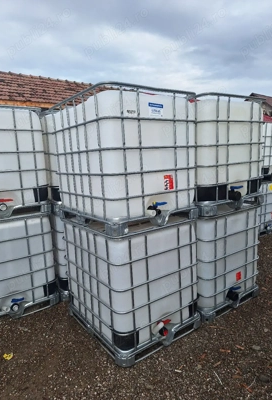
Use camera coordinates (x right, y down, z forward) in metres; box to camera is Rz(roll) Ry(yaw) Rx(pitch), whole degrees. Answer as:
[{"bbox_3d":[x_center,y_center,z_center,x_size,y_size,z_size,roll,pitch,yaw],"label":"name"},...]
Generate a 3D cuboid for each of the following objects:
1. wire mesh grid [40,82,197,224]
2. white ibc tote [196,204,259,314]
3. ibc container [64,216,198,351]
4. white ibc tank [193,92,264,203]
[{"bbox_3d":[-0.151,-0.388,2.720,1.000,1.160,1.200,-9,11,-35],"label":"wire mesh grid"},{"bbox_3d":[0.809,0.615,3.520,1.000,1.160,1.200,-9,10,-34],"label":"white ibc tote"},{"bbox_3d":[-0.092,0.755,2.911,1.000,1.160,1.200,-9,11,-35],"label":"ibc container"},{"bbox_3d":[0.739,-0.517,3.263,1.000,1.160,1.200,-9,10,-34],"label":"white ibc tank"}]

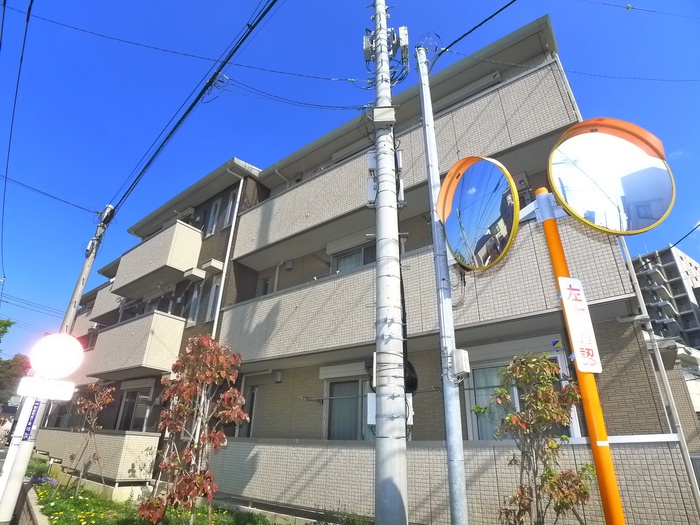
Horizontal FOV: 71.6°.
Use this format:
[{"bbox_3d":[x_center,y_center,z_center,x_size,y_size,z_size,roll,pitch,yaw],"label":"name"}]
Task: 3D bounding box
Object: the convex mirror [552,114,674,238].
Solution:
[{"bbox_3d":[1.811,-0.596,3.323,0.860,0.870,0.210,1,-20,0],"label":"convex mirror"}]

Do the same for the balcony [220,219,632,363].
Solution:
[{"bbox_3d":[0.580,0.923,8.999,8.385,1.419,1.129,-17,-29,36],"label":"balcony"}]

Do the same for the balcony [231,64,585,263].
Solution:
[{"bbox_3d":[0.584,-1.454,10.043,7.934,1.258,1.129,-17,-29,36],"label":"balcony"}]

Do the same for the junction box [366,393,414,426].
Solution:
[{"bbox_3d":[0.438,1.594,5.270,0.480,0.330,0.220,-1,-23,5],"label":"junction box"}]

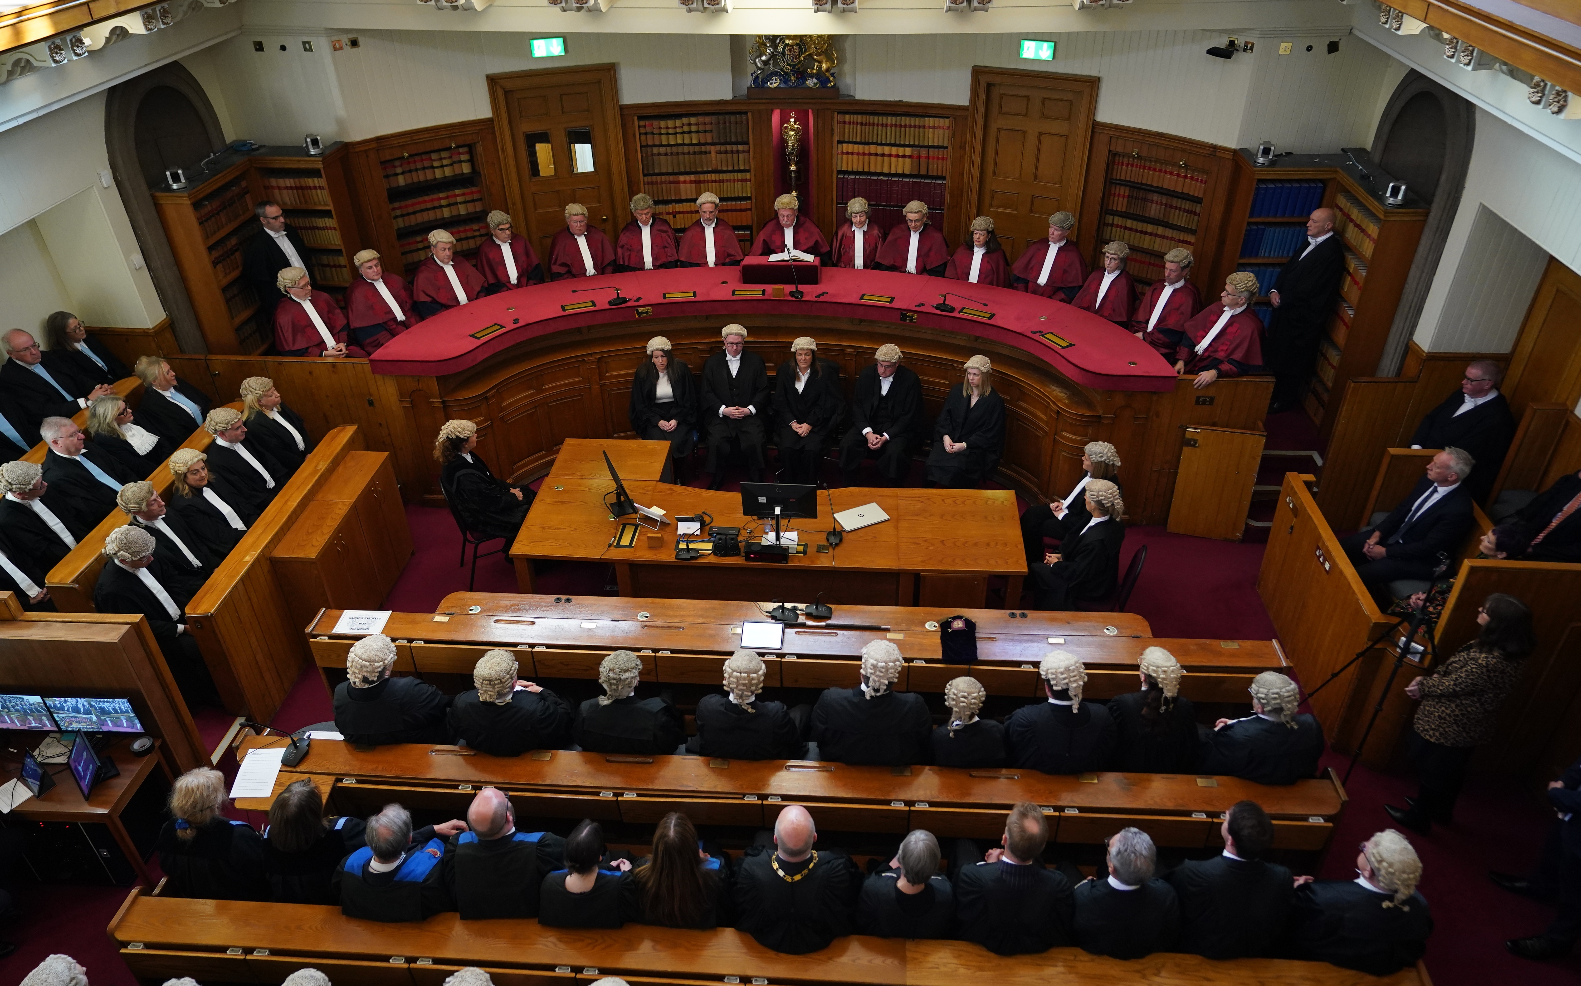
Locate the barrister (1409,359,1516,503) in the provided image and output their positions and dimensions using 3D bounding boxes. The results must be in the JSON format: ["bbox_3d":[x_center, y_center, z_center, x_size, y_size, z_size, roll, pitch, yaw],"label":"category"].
[{"bbox_3d":[4.450,-0.351,7.506,0.800,1.330,0.600,5,34,10],"label":"barrister"}]

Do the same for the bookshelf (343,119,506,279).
[{"bbox_3d":[-3.530,-2.700,10.566,1.389,1.860,0.300,-21,38,-27],"label":"bookshelf"}]

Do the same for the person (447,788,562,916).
[{"bbox_3d":[-1.286,1.780,5.084,0.556,1.313,0.788,3,34,6],"label":"person"}]

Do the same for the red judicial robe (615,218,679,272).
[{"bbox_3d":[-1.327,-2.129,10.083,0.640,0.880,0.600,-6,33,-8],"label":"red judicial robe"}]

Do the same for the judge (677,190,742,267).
[{"bbox_3d":[-0.736,-2.097,10.004,0.640,1.370,0.800,-3,33,-3],"label":"judge"}]

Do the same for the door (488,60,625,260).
[{"bbox_3d":[-2.278,-3.160,10.871,1.270,2.270,0.150,-13,35,-17],"label":"door"}]

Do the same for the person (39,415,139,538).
[{"bbox_3d":[-4.495,0.053,7.156,0.800,1.340,0.600,-5,33,-6],"label":"person"}]

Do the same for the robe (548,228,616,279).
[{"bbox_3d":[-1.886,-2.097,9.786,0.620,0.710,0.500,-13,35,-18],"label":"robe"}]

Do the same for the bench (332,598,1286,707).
[{"bbox_3d":[-0.020,1.125,6.486,5.737,0.788,0.525,1,34,3],"label":"bench"}]

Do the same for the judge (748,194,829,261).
[{"bbox_3d":[-0.025,-2.205,10.286,0.720,1.290,0.820,0,34,2],"label":"judge"}]

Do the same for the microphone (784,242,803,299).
[{"bbox_3d":[0.017,-1.887,9.020,0.160,0.430,0.270,2,34,4],"label":"microphone"}]

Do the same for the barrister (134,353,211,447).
[{"bbox_3d":[-4.526,-0.387,7.988,0.758,1.293,0.525,-2,34,-2],"label":"barrister"}]

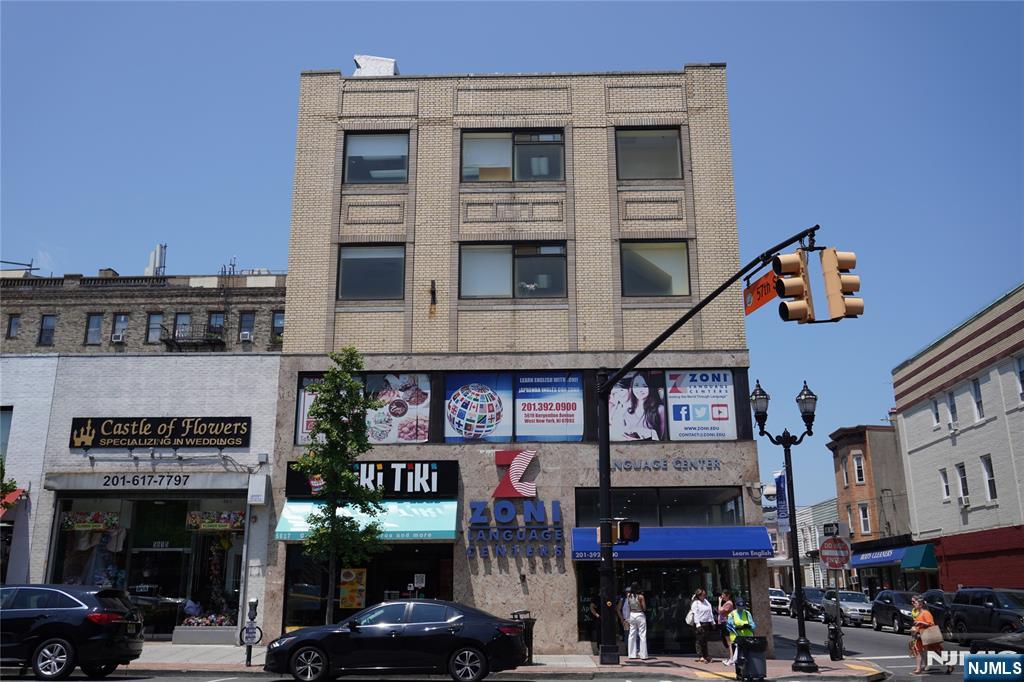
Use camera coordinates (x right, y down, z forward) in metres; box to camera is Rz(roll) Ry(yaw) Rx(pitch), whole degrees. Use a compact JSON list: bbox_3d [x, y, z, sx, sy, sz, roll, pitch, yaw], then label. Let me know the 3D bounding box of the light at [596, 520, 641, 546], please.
[{"bbox_3d":[2.241,4.055,18.035,0.880,0.470,0.420,-1,-16,1],"label":"light"}]

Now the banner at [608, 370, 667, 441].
[{"bbox_3d":[2.960,1.598,21.084,1.647,1.744,0.060,-1,-16,1],"label":"banner"}]

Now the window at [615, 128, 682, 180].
[{"bbox_3d":[3.692,-5.052,23.069,1.740,1.540,0.140,-1,-16,1],"label":"window"}]

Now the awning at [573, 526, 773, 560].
[{"bbox_3d":[3.811,4.795,20.256,4.741,0.759,0.680,0,-14,1],"label":"awning"}]

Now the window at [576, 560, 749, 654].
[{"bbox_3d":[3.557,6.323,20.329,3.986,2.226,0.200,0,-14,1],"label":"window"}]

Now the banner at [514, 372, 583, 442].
[{"bbox_3d":[0.918,1.610,20.956,1.660,1.730,0.050,-1,-16,1],"label":"banner"}]

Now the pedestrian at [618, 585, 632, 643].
[{"bbox_3d":[2.629,6.324,19.241,0.500,1.511,0.360,-1,-16,1],"label":"pedestrian"}]

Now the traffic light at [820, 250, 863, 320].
[{"bbox_3d":[4.797,-0.821,12.400,0.410,1.060,0.360,-2,-16,4],"label":"traffic light"}]

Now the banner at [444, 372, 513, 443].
[{"bbox_3d":[-0.855,1.686,21.562,1.728,1.774,0.060,0,-14,1],"label":"banner"}]

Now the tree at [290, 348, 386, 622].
[{"bbox_3d":[-3.595,3.339,17.768,2.045,6.549,2.000,0,-14,1],"label":"tree"}]

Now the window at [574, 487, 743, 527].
[{"bbox_3d":[3.488,3.937,20.246,3.950,0.940,0.100,-1,-16,1],"label":"window"}]

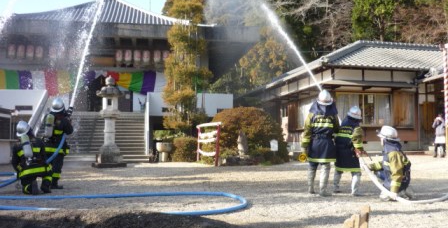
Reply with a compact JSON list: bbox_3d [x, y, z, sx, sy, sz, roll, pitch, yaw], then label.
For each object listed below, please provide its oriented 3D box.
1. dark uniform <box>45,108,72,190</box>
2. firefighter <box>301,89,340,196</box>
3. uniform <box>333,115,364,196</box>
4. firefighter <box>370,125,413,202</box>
[{"bbox_3d":[-3.119,0.679,8.037,0.470,1.480,0.440,-1,-1,25],"label":"dark uniform"},{"bbox_3d":[1.643,0.568,7.339,0.620,1.670,0.420,0,-1,4],"label":"firefighter"},{"bbox_3d":[2.189,0.721,7.436,0.500,1.370,0.380,-1,-1,28],"label":"uniform"},{"bbox_3d":[2.748,0.782,7.034,0.700,1.230,0.520,-1,-1,28],"label":"firefighter"}]

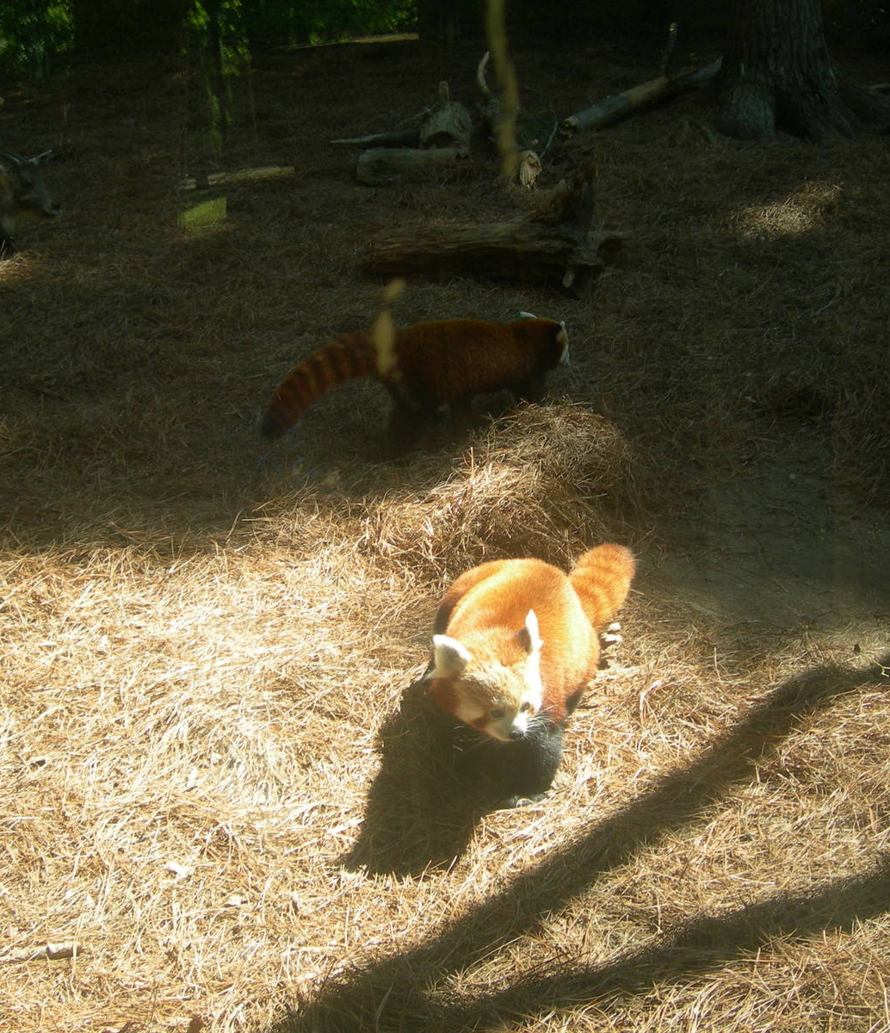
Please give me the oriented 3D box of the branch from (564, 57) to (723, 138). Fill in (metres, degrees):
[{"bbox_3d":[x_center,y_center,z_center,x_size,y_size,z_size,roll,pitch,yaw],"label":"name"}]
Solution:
[{"bbox_3d":[1.460,-2.992,10.750,0.160,0.160,2.343,12,29,32],"label":"branch"}]

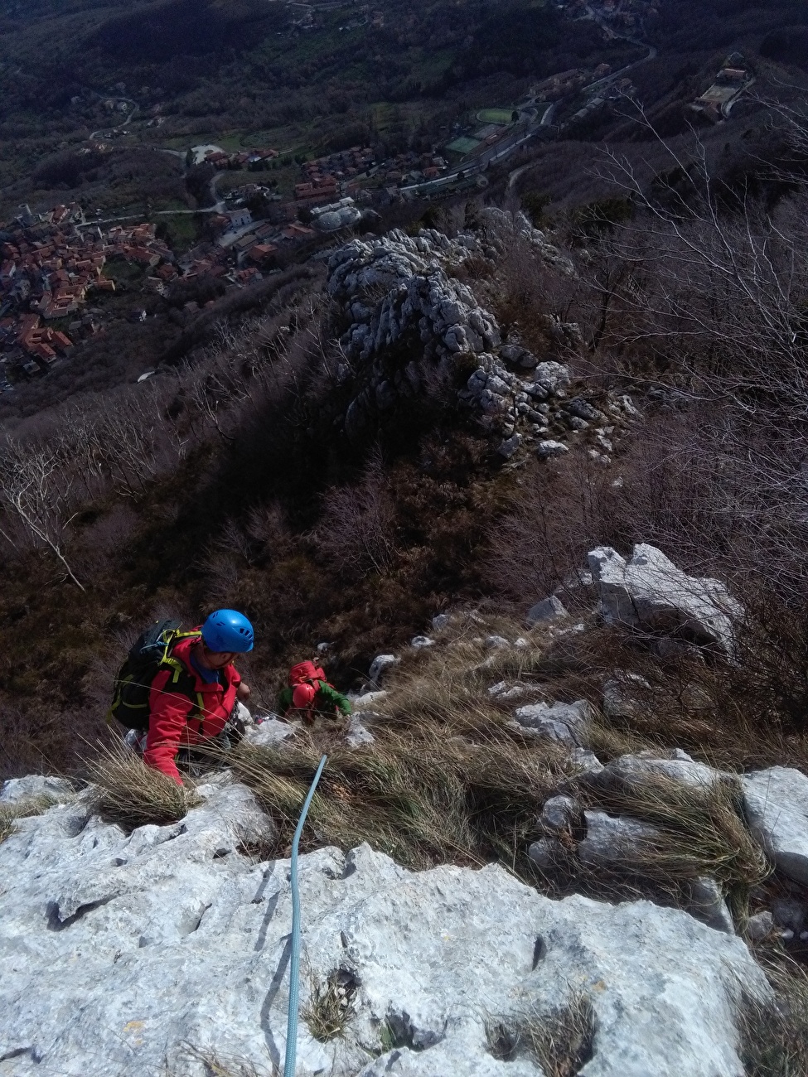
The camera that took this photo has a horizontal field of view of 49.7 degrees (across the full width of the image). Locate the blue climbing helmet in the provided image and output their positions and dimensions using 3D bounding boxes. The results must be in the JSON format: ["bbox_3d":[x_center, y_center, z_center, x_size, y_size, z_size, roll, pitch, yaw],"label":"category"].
[{"bbox_3d":[-0.895,0.463,4.500,0.280,0.168,0.225,19,23,-37],"label":"blue climbing helmet"}]

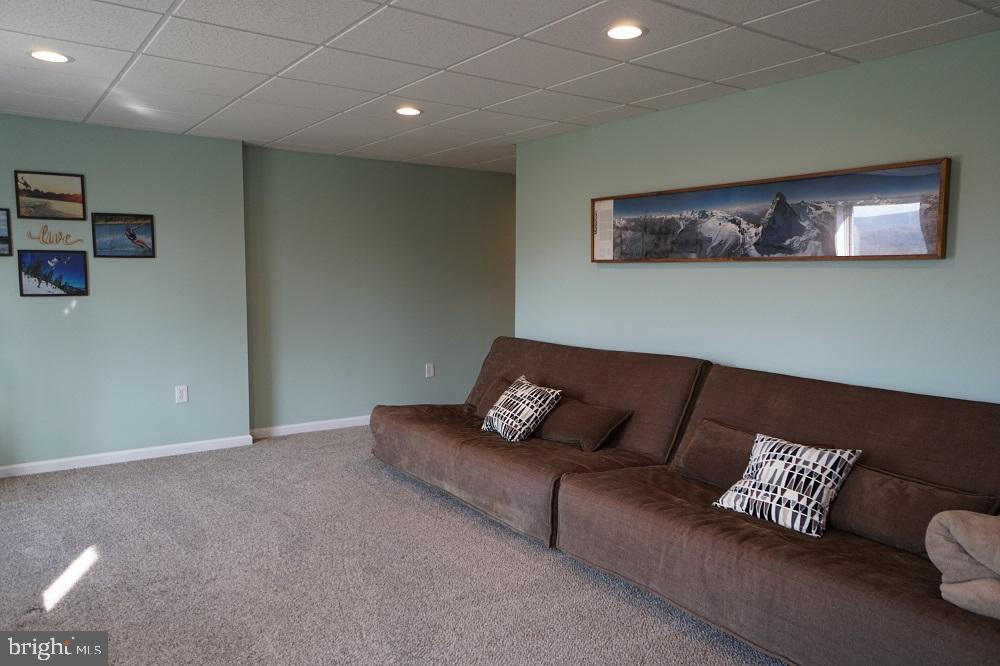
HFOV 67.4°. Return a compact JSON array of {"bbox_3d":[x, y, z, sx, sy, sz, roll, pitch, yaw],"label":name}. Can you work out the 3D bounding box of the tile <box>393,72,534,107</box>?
[{"bbox_3d":[-0.190,-1.298,3.993,0.610,0.020,0.610,-3,5,-35],"label":"tile"}]

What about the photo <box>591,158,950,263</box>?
[{"bbox_3d":[1.245,-0.593,4.024,0.030,0.411,2.193,-3,5,-35],"label":"photo"}]

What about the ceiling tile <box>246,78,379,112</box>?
[{"bbox_3d":[-1.040,-1.318,4.147,0.602,0.020,0.602,-3,5,-35],"label":"ceiling tile"}]

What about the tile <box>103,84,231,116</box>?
[{"bbox_3d":[-1.890,-1.327,4.279,0.610,0.020,0.610,-3,5,-35],"label":"tile"}]

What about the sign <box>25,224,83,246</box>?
[{"bbox_3d":[-2.879,-0.634,4.861,0.314,0.132,0.010,-3,5,-35],"label":"sign"}]

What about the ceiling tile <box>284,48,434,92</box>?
[{"bbox_3d":[-0.690,-1.271,3.643,0.600,0.020,0.600,-3,5,-35],"label":"ceiling tile"}]

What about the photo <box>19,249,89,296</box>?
[{"bbox_3d":[-2.865,-0.381,4.822,0.377,0.289,0.020,-3,5,-35],"label":"photo"}]

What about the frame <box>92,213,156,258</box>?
[{"bbox_3d":[-2.548,-0.657,5.089,0.377,0.295,0.020,-3,5,-35],"label":"frame"}]

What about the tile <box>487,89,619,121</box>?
[{"bbox_3d":[0.305,-1.316,4.346,0.600,0.020,0.600,-3,5,-35],"label":"tile"}]

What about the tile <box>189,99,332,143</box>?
[{"bbox_3d":[-1.592,-1.372,4.913,0.600,0.020,1.301,-3,5,-35],"label":"tile"}]

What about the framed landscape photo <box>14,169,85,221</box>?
[{"bbox_3d":[-2.861,-0.872,4.787,0.379,0.291,0.020,-3,5,-35],"label":"framed landscape photo"}]

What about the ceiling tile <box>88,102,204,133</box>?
[{"bbox_3d":[-2.265,-1.369,4.809,0.600,0.020,0.691,-3,5,-35],"label":"ceiling tile"}]

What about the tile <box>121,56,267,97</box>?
[{"bbox_3d":[-1.538,-1.295,3.795,0.602,0.020,0.602,-3,5,-35],"label":"tile"}]

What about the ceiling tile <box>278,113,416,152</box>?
[{"bbox_3d":[-1.073,-1.393,5.231,0.610,0.020,1.219,-3,5,-35],"label":"ceiling tile"}]

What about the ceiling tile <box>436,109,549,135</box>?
[{"bbox_3d":[-0.045,-1.355,4.839,0.600,0.020,0.600,-3,5,-35],"label":"ceiling tile"}]

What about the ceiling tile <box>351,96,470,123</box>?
[{"bbox_3d":[-0.543,-1.336,4.488,0.610,0.020,0.610,-3,5,-35],"label":"ceiling tile"}]

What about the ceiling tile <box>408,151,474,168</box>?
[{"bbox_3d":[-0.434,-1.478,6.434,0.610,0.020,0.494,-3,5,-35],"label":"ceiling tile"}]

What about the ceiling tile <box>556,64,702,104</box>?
[{"bbox_3d":[0.656,-1.277,3.852,0.600,0.020,0.600,-3,5,-35],"label":"ceiling tile"}]

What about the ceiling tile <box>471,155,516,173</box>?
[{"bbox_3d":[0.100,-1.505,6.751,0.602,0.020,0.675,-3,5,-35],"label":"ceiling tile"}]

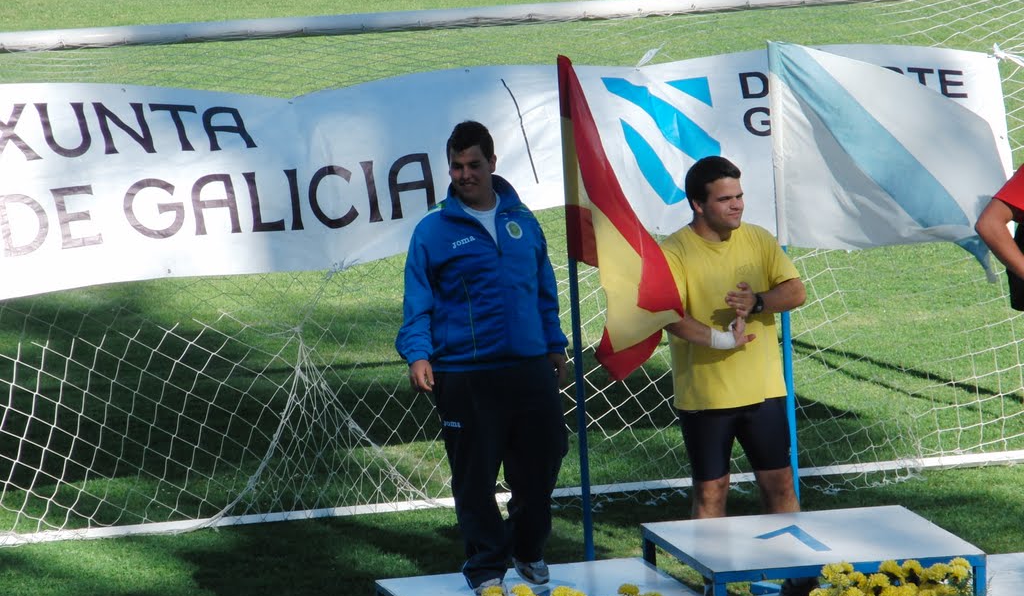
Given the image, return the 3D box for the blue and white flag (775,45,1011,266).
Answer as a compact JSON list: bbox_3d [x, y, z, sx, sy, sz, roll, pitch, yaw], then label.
[{"bbox_3d":[1.480,-0.545,24.750,0.920,0.870,0.270,-3,7,0],"label":"blue and white flag"}]

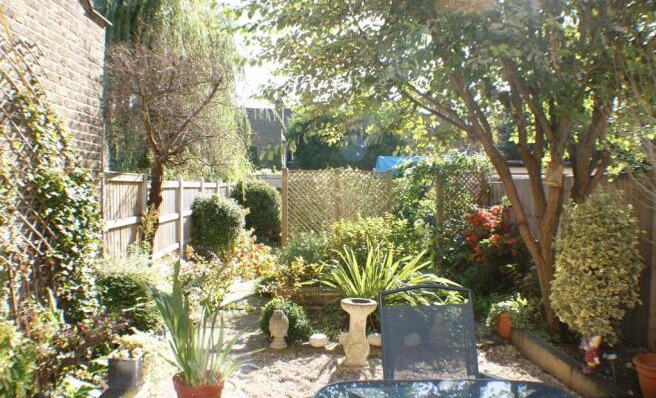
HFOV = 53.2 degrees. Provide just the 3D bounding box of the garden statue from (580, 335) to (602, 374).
[{"bbox_3d":[2.091,1.234,5.200,0.170,0.300,0.150,0,0,-27],"label":"garden statue"}]

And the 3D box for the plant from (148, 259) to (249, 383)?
[{"bbox_3d":[-0.889,0.865,4.500,0.680,0.870,0.580,0,0,0],"label":"plant"}]

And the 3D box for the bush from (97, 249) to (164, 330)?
[{"bbox_3d":[-2.144,1.015,7.150,0.770,0.920,0.720,0,0,0],"label":"bush"}]

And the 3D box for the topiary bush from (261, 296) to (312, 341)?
[{"bbox_3d":[-0.443,1.298,7.000,0.550,0.500,0.530,0,0,0],"label":"topiary bush"}]

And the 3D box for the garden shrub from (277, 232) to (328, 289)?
[{"bbox_3d":[-0.350,0.858,9.000,0.740,0.840,0.680,0,0,0],"label":"garden shrub"}]

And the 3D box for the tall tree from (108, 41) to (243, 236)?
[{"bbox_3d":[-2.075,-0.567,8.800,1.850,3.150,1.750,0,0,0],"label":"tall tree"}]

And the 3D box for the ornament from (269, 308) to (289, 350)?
[{"bbox_3d":[-0.508,1.338,6.720,0.205,0.410,0.200,0,0,-3],"label":"ornament"}]

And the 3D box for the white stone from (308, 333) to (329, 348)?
[{"bbox_3d":[-0.086,1.317,6.100,0.180,0.125,0.150,1,1,0],"label":"white stone"}]

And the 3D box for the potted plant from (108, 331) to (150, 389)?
[{"bbox_3d":[-1.583,1.282,5.200,0.320,0.460,0.300,0,0,0],"label":"potted plant"}]

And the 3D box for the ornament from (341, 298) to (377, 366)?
[{"bbox_3d":[0.288,1.250,6.180,0.340,0.600,0.340,0,0,0],"label":"ornament"}]

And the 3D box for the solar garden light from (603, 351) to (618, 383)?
[{"bbox_3d":[2.190,1.306,5.080,0.125,0.250,0.110,0,0,0],"label":"solar garden light"}]

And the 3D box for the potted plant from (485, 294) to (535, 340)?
[{"bbox_3d":[1.994,1.297,7.200,0.530,0.510,0.450,0,0,0],"label":"potted plant"}]

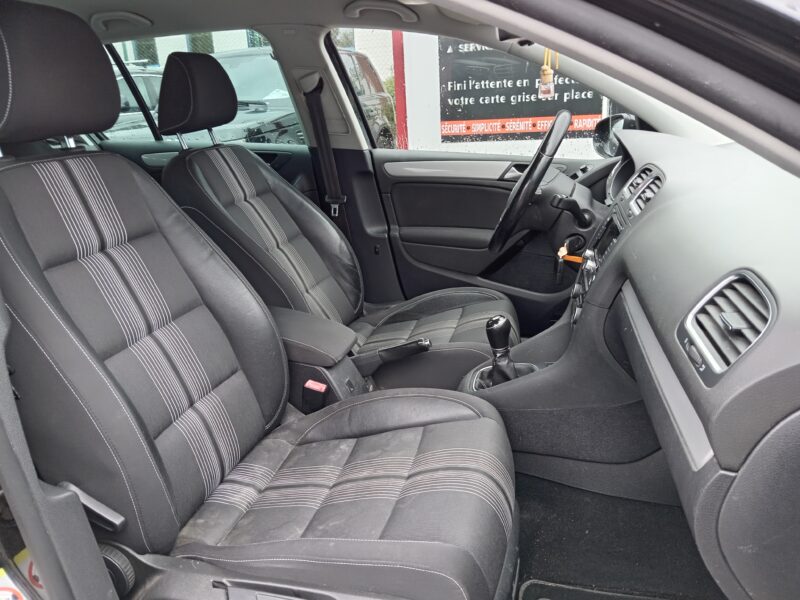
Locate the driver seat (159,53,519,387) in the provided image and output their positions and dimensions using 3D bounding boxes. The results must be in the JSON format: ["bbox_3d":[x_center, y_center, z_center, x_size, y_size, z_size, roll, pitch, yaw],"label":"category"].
[{"bbox_3d":[-0.133,-0.189,1.577,0.900,0.960,0.540,0,16,12],"label":"driver seat"}]

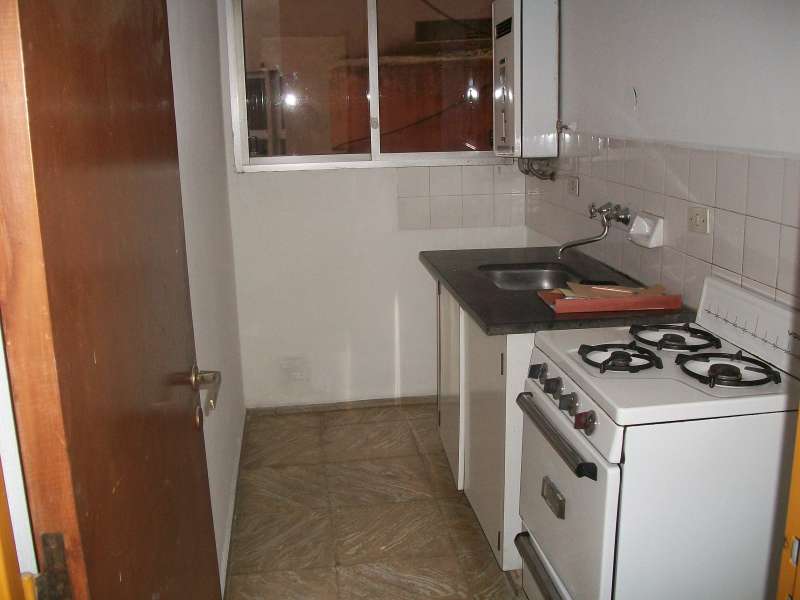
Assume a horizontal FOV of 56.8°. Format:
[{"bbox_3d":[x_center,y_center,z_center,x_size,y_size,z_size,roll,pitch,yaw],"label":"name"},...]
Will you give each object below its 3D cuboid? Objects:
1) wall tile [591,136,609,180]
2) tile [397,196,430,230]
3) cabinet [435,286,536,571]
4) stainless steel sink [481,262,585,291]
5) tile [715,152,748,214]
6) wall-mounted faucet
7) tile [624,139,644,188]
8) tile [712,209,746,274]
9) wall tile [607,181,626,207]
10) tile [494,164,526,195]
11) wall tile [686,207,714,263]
[{"bbox_3d":[0.716,-0.513,2.664,0.010,0.150,0.145,-3,15,-8],"label":"wall tile"},{"bbox_3d":[0.070,-0.409,3.487,0.150,0.150,0.012,-3,15,-7],"label":"tile"},{"bbox_3d":[0.500,0.325,2.641,0.540,0.760,0.970,-3,15,-8],"label":"cabinet"},{"bbox_3d":[0.473,-0.005,2.582,0.345,0.152,0.365,-3,16,-8],"label":"stainless steel sink"},{"bbox_3d":[0.836,-0.303,1.879,0.010,0.150,0.145,-3,15,-8],"label":"tile"},{"bbox_3d":[0.649,-0.237,2.534,0.210,0.180,0.270,-3,15,-8],"label":"wall-mounted faucet"},{"bbox_3d":[0.767,-0.443,2.410,0.010,0.152,0.141,-3,16,-8],"label":"tile"},{"bbox_3d":[0.857,-0.154,1.920,0.010,0.152,0.141,-3,16,-8],"label":"tile"},{"bbox_3d":[0.732,-0.324,2.507,0.012,0.150,0.150,-3,15,-7],"label":"wall tile"},{"bbox_3d":[0.518,-0.569,3.490,0.152,0.150,0.010,-3,16,-8],"label":"tile"},{"bbox_3d":[0.836,-0.189,2.050,0.010,0.152,0.141,-3,16,-8],"label":"wall tile"}]

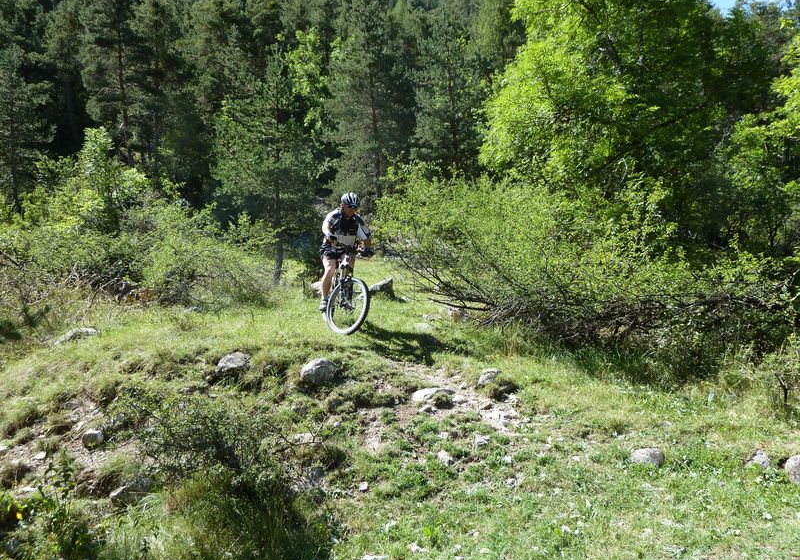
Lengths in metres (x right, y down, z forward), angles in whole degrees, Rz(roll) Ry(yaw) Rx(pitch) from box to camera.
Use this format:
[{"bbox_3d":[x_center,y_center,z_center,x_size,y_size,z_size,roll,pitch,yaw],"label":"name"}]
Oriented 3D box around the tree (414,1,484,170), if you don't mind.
[{"bbox_3d":[1.721,-5.978,20.500,2.700,7.700,2.700,-3,3,0],"label":"tree"}]

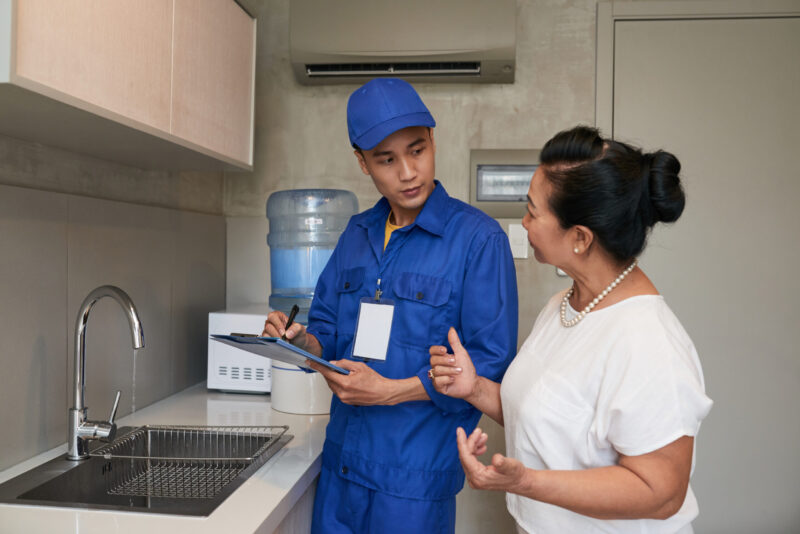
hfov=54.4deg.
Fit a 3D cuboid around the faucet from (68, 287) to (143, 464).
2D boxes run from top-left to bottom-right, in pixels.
[{"bbox_3d":[-0.625,0.227,1.653,0.231,0.378,0.058,2,1,32],"label":"faucet"}]

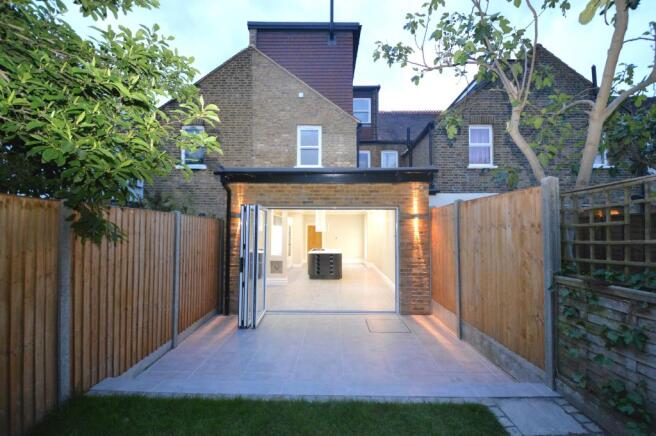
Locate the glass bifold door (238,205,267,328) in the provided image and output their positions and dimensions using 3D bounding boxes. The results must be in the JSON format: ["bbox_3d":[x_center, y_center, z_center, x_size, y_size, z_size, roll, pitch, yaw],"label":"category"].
[{"bbox_3d":[-1.330,0.830,5.010,0.280,2.070,0.900,0,-3,0],"label":"glass bifold door"}]

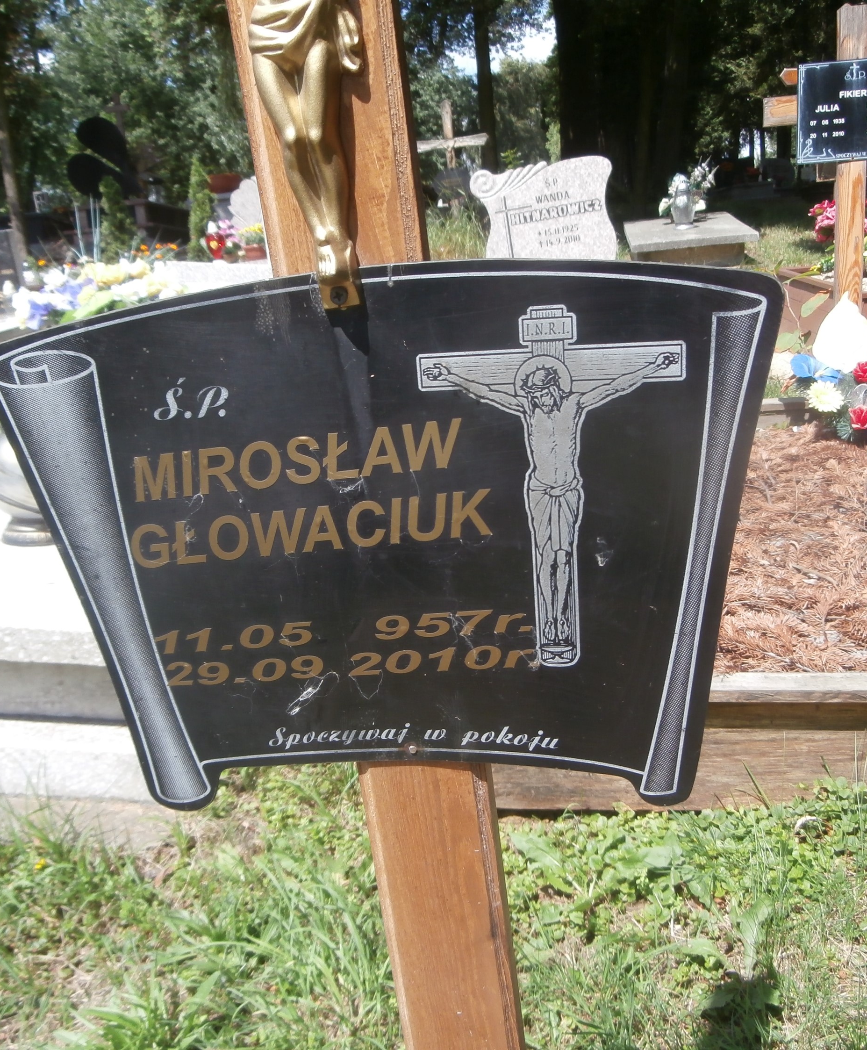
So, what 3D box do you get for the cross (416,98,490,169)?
[{"bbox_3d":[0.186,-2.860,8.300,0.650,1.400,0.100,-5,18,9],"label":"cross"}]

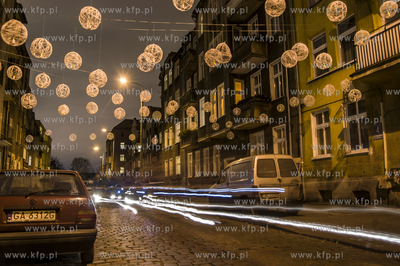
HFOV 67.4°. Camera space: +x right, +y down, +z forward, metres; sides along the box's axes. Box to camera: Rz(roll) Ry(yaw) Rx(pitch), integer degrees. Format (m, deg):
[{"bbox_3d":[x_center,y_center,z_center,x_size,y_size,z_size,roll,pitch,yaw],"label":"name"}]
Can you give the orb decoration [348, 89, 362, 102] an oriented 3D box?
[{"bbox_3d":[4.736,-1.139,9.151,0.400,0.400,0.400,3,-10,-20],"label":"orb decoration"}]

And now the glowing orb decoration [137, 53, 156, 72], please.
[{"bbox_3d":[-1.167,-1.537,6.515,0.400,0.400,0.400,3,-10,-22],"label":"glowing orb decoration"}]

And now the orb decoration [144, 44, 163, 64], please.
[{"bbox_3d":[-0.994,-1.705,6.484,0.399,0.411,0.399,-1,-9,0],"label":"orb decoration"}]

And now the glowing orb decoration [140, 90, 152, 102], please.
[{"bbox_3d":[-1.986,-1.345,11.042,0.420,0.420,0.420,5,-12,-23],"label":"glowing orb decoration"}]

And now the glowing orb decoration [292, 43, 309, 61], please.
[{"bbox_3d":[2.412,-1.939,7.193,0.420,0.420,0.420,3,-10,-20],"label":"glowing orb decoration"}]

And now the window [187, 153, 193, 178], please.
[{"bbox_3d":[-0.907,2.915,27.046,0.150,2.200,1.200,3,-10,-22],"label":"window"}]

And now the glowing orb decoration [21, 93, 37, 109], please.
[{"bbox_3d":[-4.850,-0.900,8.510,0.460,0.460,0.460,-1,-10,0],"label":"glowing orb decoration"}]

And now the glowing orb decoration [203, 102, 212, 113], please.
[{"bbox_3d":[0.373,-1.146,13.470,0.400,0.400,0.400,3,-10,-20],"label":"glowing orb decoration"}]

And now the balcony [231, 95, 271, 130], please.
[{"bbox_3d":[2.774,-0.983,16.786,0.942,1.083,2.559,3,-10,-20],"label":"balcony"}]

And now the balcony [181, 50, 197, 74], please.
[{"bbox_3d":[-0.789,-6.449,27.282,1.050,1.100,2.800,3,-10,-22],"label":"balcony"}]

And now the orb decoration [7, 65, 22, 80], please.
[{"bbox_3d":[-4.901,-1.581,7.939,0.400,0.400,0.400,3,-10,-20],"label":"orb decoration"}]

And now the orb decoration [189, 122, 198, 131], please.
[{"bbox_3d":[-0.302,-0.312,13.940,0.400,0.400,0.400,-1,-10,0],"label":"orb decoration"}]

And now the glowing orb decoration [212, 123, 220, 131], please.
[{"bbox_3d":[0.882,-0.334,16.422,0.399,0.411,0.399,-1,-9,0],"label":"glowing orb decoration"}]

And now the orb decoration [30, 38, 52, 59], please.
[{"bbox_3d":[-3.215,-1.707,6.084,0.399,0.411,0.399,-1,-9,0],"label":"orb decoration"}]

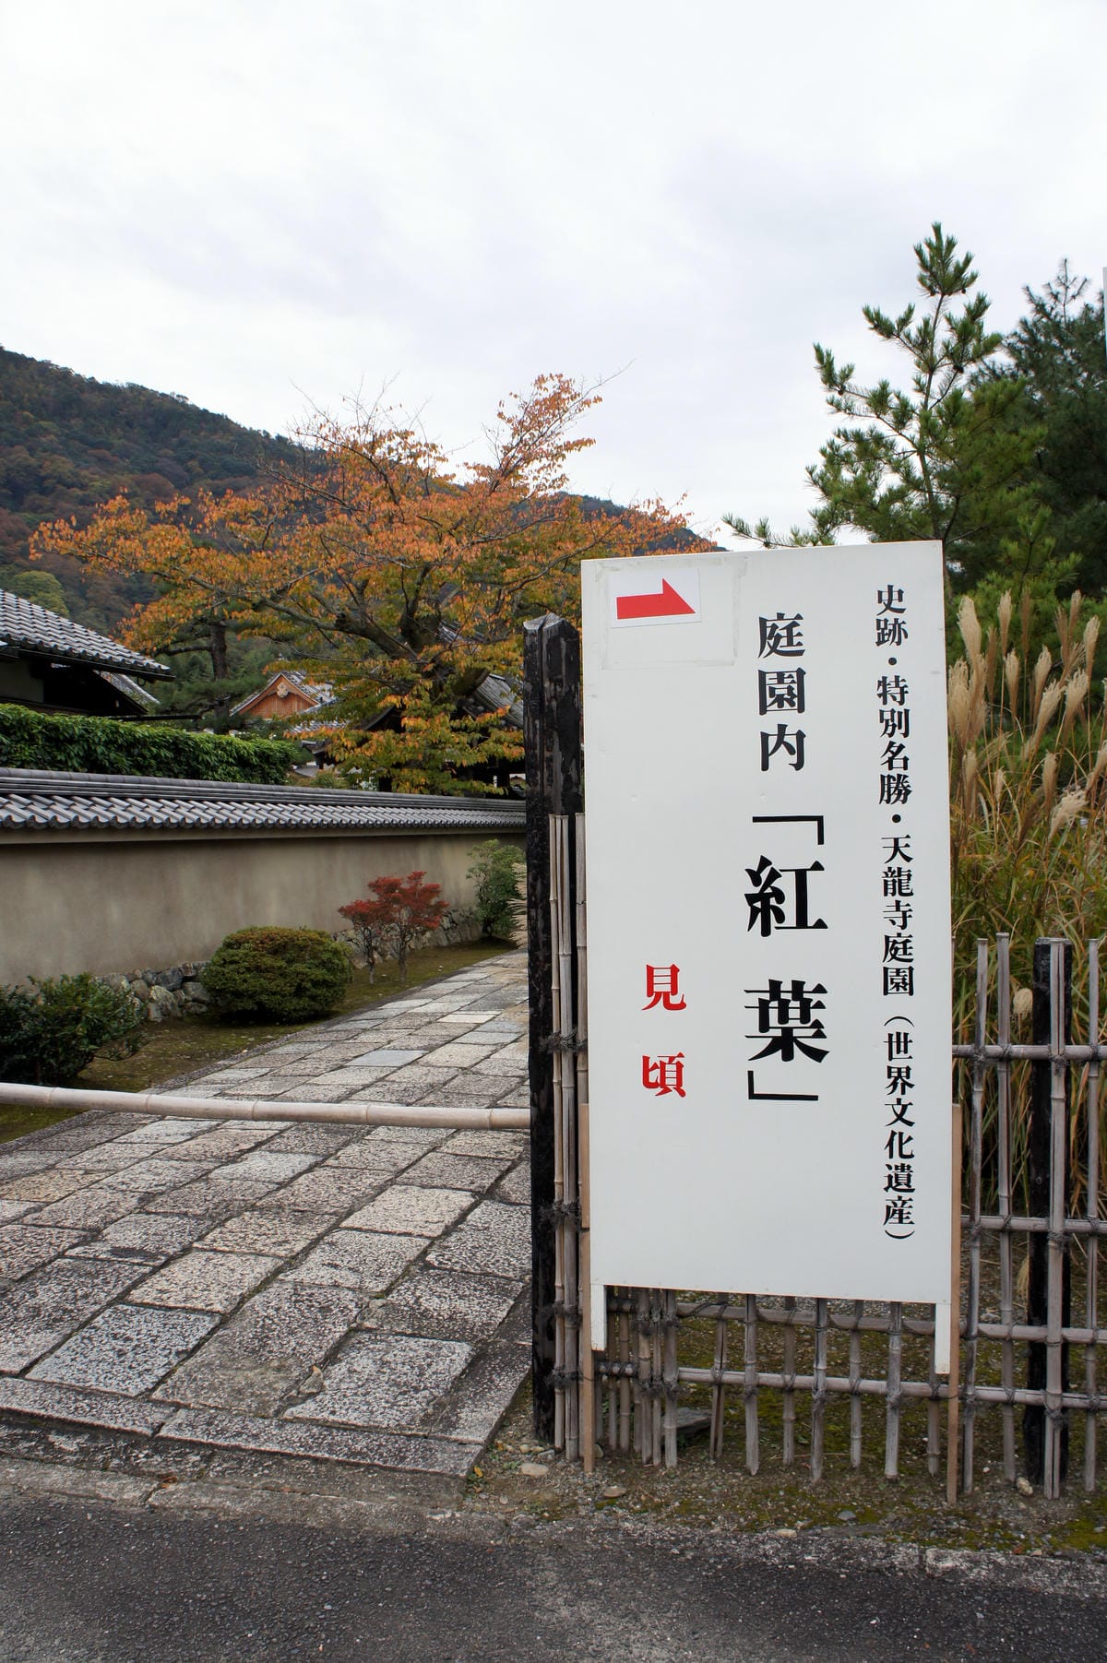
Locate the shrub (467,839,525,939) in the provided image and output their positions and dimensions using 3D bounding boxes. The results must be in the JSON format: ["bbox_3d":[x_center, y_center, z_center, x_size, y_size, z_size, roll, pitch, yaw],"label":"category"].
[{"bbox_3d":[-0.823,0.863,18.800,0.950,1.480,0.950,-1,0,0],"label":"shrub"}]

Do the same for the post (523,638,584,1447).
[{"bbox_3d":[0.007,0.510,3.330,0.120,2.180,0.120,-1,0,12],"label":"post"}]

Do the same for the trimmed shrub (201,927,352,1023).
[{"bbox_3d":[-2.486,1.236,11.200,1.360,0.800,1.280,-1,0,0],"label":"trimmed shrub"}]

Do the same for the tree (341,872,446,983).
[{"bbox_3d":[-1.717,1.012,13.400,1.170,1.220,1.000,-1,0,0],"label":"tree"}]

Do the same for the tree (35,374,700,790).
[{"bbox_3d":[-3.247,-3.272,22.500,11.600,9.800,10.500,-1,0,0],"label":"tree"}]

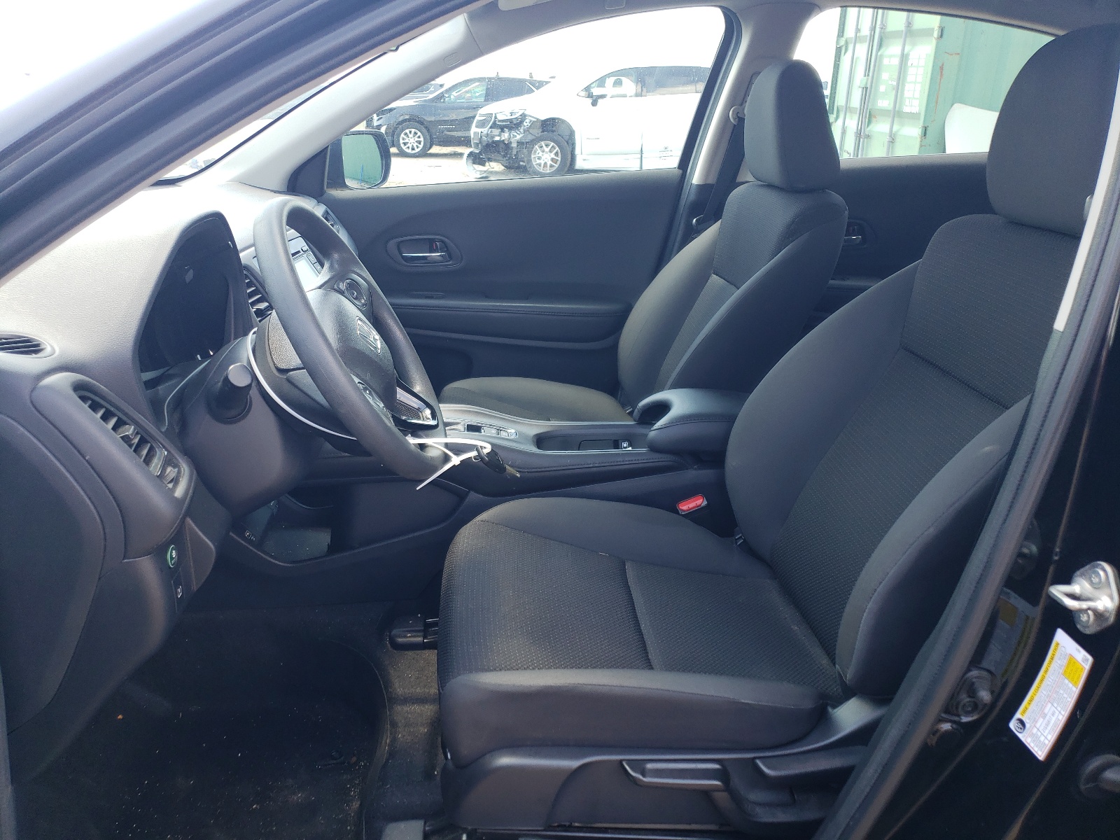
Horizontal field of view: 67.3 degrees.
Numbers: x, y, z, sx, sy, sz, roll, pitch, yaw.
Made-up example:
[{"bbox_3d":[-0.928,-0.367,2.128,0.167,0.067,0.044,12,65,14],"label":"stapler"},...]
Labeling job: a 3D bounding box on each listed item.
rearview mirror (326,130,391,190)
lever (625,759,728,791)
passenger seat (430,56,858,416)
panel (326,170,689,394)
[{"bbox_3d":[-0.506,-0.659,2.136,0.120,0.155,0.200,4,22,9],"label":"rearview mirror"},{"bbox_3d":[0.126,0.387,0.922,0.120,0.032,0.025,4,21,-7],"label":"lever"},{"bbox_3d":[0.119,-0.255,1.766,0.840,0.930,0.530,-2,22,-5],"label":"passenger seat"},{"bbox_3d":[-0.149,-0.300,2.085,0.900,0.600,0.140,-2,22,-5],"label":"panel"}]

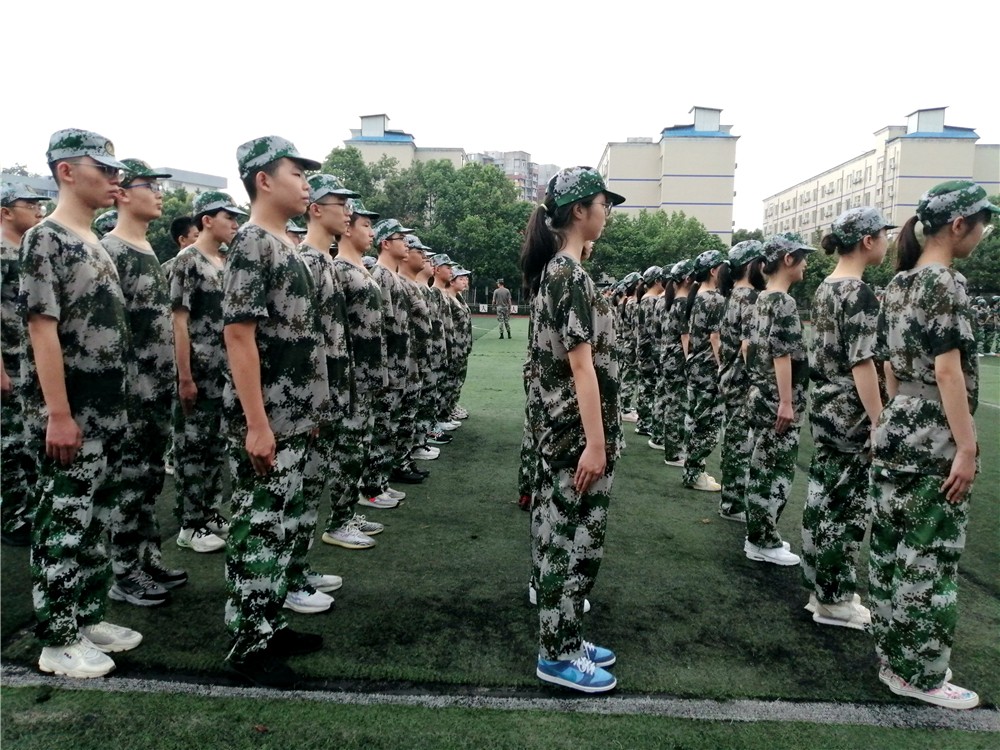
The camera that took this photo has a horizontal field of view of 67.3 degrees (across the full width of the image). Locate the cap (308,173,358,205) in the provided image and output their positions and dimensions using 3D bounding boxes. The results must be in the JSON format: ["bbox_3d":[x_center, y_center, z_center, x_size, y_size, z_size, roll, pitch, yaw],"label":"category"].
[{"bbox_3d":[-0.674,-0.729,2.950,0.275,0.130,0.180,1,6,3],"label":"cap"}]

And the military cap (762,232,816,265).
[{"bbox_3d":[1.421,-0.616,3.687,0.265,0.135,0.175,-6,4,13],"label":"military cap"}]

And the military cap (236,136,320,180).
[{"bbox_3d":[-0.721,-0.708,2.454,0.273,0.130,0.185,2,6,4],"label":"military cap"}]

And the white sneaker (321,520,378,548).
[{"bbox_3d":[-0.779,0.824,3.889,0.300,0.115,0.108,3,6,18],"label":"white sneaker"}]

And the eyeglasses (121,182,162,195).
[{"bbox_3d":[-1.438,-0.744,2.998,0.145,0.042,0.140,1,6,3],"label":"eyeglasses"}]

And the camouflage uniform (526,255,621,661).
[{"bbox_3d":[0.239,0.281,2.481,0.285,1.340,0.430,1,6,3],"label":"camouflage uniform"}]

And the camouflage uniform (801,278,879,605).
[{"bbox_3d":[1.393,0.273,3.048,0.290,1.330,0.430,2,6,2],"label":"camouflage uniform"}]

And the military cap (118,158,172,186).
[{"bbox_3d":[-1.431,-0.809,2.991,0.275,0.125,0.180,1,6,3],"label":"military cap"}]

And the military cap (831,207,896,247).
[{"bbox_3d":[1.440,-0.578,2.954,0.246,0.147,0.185,2,6,2],"label":"military cap"}]

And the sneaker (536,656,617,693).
[{"bbox_3d":[0.251,0.956,2.498,0.275,0.105,0.100,3,6,14],"label":"sneaker"}]

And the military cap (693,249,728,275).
[{"bbox_3d":[1.453,-0.780,5.160,0.265,0.135,0.175,-6,5,7],"label":"military cap"}]

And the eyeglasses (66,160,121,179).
[{"bbox_3d":[-1.298,-0.656,2.406,0.145,0.045,0.140,1,6,3],"label":"eyeglasses"}]

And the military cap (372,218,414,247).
[{"bbox_3d":[-0.639,-0.859,4.559,0.256,0.155,0.185,2,6,4],"label":"military cap"}]

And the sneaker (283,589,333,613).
[{"bbox_3d":[-0.820,0.903,3.085,0.285,0.110,0.105,3,6,15],"label":"sneaker"}]

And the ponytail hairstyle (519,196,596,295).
[{"bbox_3d":[0.190,-0.431,2.441,0.265,0.360,0.180,2,5,5],"label":"ponytail hairstyle"}]

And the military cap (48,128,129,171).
[{"bbox_3d":[-1.352,-0.743,2.462,0.265,0.135,0.175,1,5,3],"label":"military cap"}]

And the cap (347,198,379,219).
[{"bbox_3d":[-0.737,-0.827,3.799,0.265,0.130,0.185,2,6,9],"label":"cap"}]

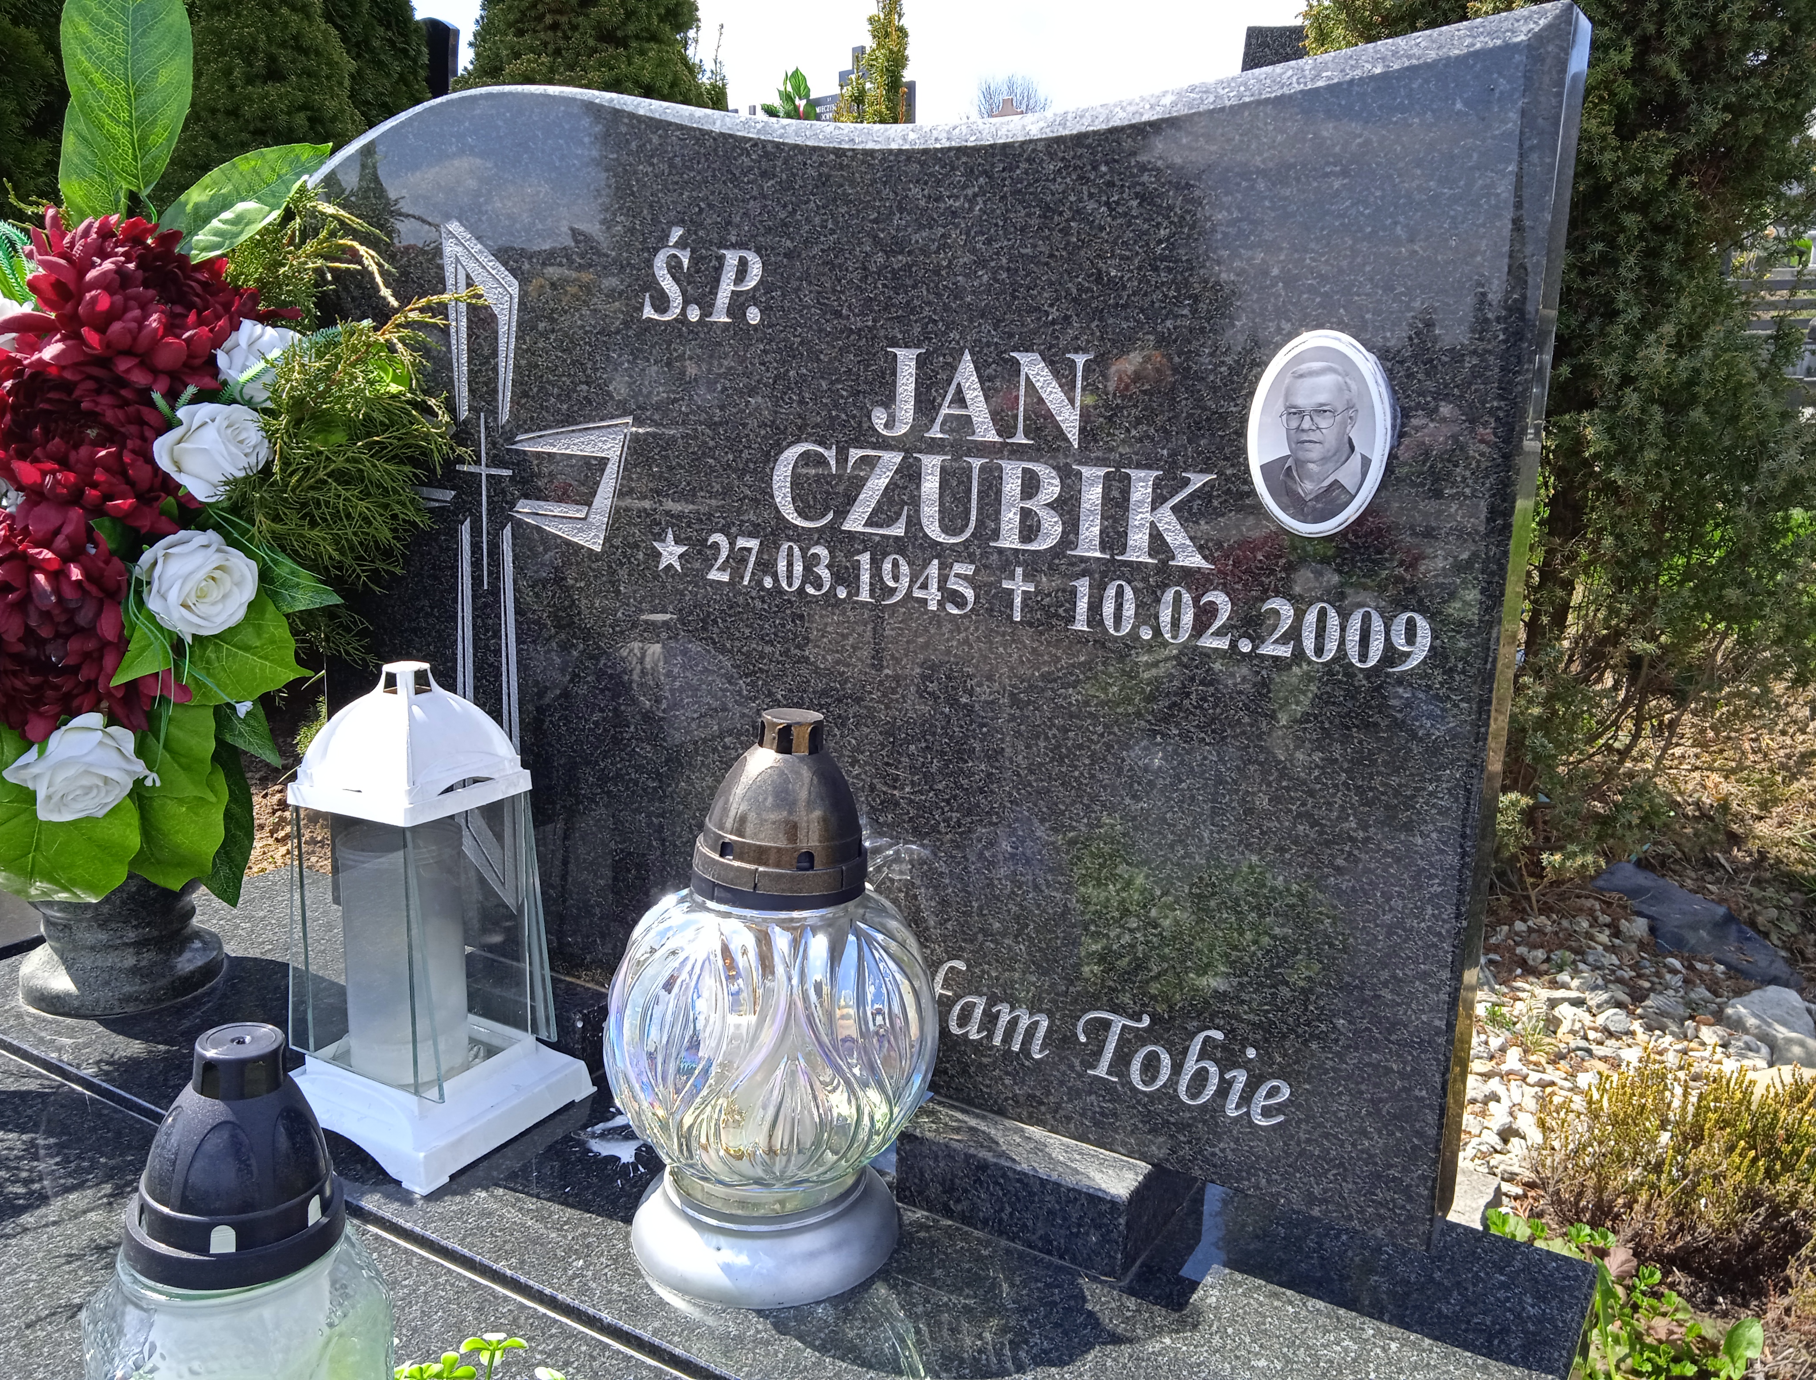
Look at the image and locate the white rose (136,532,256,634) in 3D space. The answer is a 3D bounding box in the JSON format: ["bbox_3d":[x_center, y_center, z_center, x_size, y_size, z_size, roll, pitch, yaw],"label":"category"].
[{"bbox_3d":[-0.559,-0.085,1.175,0.094,0.086,0.068,-6,12,-33],"label":"white rose"}]

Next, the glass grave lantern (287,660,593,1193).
[{"bbox_3d":[-0.362,0.151,1.097,0.178,0.343,0.178,8,13,26],"label":"glass grave lantern"}]

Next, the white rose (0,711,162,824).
[{"bbox_3d":[-0.655,0.062,1.180,0.112,0.085,0.070,-4,29,-27],"label":"white rose"}]

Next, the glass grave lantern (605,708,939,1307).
[{"bbox_3d":[-0.085,0.187,0.954,0.211,0.349,0.211,2,12,0],"label":"glass grave lantern"}]

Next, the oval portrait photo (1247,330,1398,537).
[{"bbox_3d":[0.233,-0.144,0.838,0.080,0.114,0.012,9,14,30],"label":"oval portrait photo"}]

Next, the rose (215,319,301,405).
[{"bbox_3d":[-0.522,-0.265,1.200,0.070,0.066,0.062,-2,-15,-20],"label":"rose"}]

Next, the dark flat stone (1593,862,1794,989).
[{"bbox_3d":[1.360,0.375,2.600,0.200,0.080,0.500,3,12,6],"label":"dark flat stone"}]

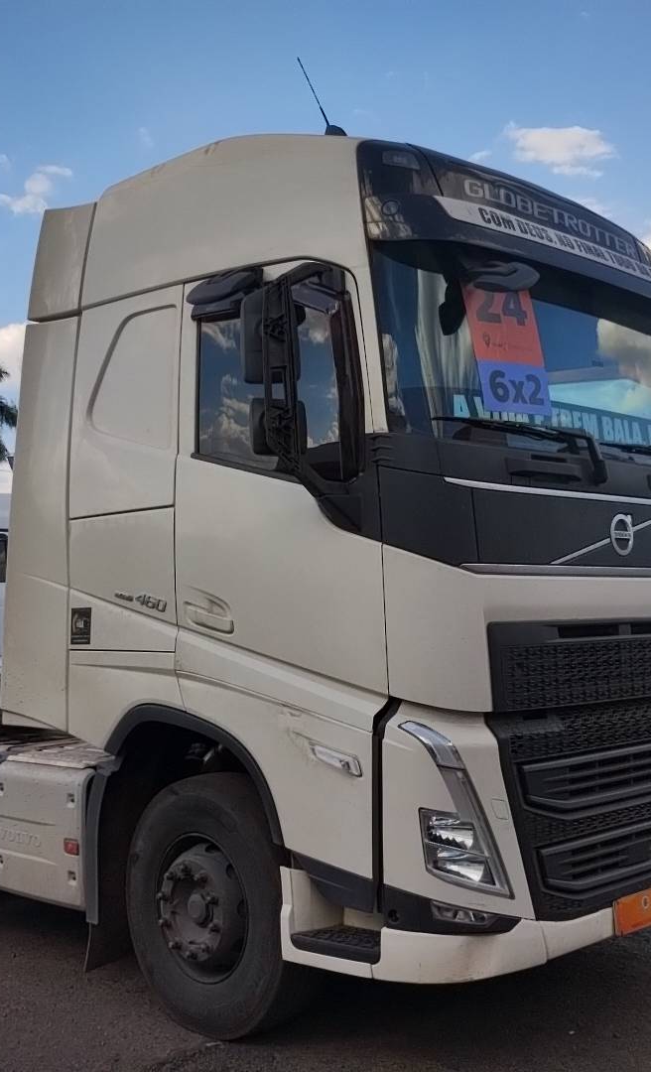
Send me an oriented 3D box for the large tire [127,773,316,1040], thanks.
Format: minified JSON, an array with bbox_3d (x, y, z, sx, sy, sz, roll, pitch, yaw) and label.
[{"bbox_3d":[-0.419,1.517,4.791,0.300,1.030,1.040,3,-7,-44],"label":"large tire"}]

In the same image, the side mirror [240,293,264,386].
[{"bbox_3d":[-0.188,-0.715,4.081,0.200,0.370,0.110,1,-6,-30],"label":"side mirror"}]

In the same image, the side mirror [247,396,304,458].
[{"bbox_3d":[-0.170,-0.389,4.100,0.200,0.200,0.100,3,-7,-45],"label":"side mirror"}]

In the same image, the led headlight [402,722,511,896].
[{"bbox_3d":[0.458,0.948,3.967,0.360,0.630,0.180,3,-7,-45],"label":"led headlight"}]

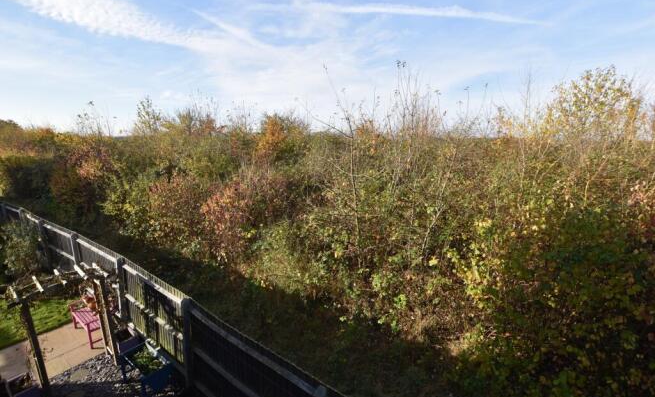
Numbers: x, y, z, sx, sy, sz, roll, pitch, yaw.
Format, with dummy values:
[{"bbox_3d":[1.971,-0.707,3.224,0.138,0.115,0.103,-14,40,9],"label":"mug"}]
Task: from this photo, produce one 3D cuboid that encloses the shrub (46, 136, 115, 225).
[{"bbox_3d":[-13.728,-0.899,15.520,2.900,4.200,2.700,-11,16,-41],"label":"shrub"}]

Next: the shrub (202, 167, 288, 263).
[{"bbox_3d":[-3.251,0.548,11.191,3.000,3.200,2.600,-4,13,-16],"label":"shrub"}]

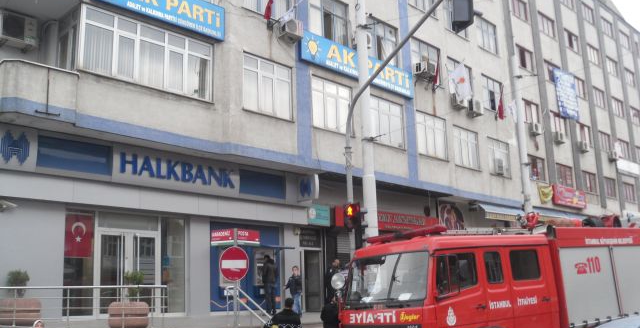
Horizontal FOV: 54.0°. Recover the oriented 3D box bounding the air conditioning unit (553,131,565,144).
[{"bbox_3d":[12.602,-1.377,33.034,0.300,0.520,0.780,-13,-17,43],"label":"air conditioning unit"}]

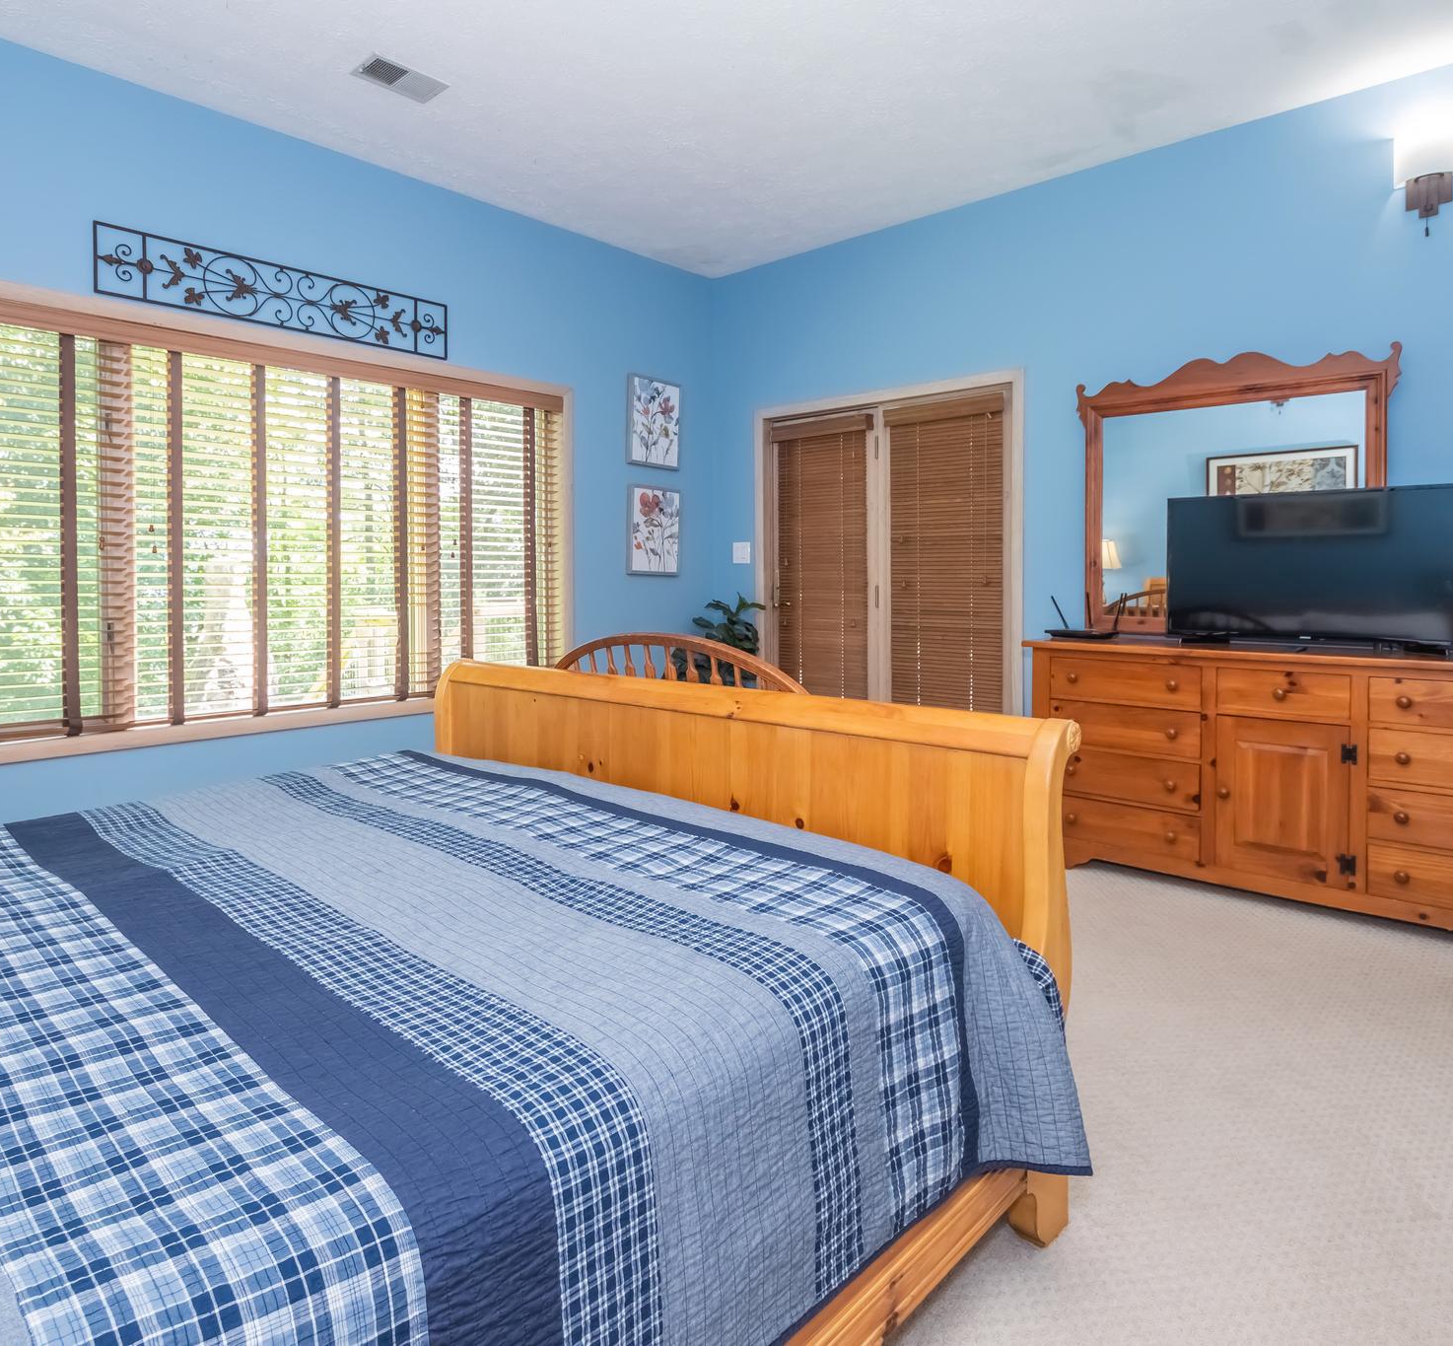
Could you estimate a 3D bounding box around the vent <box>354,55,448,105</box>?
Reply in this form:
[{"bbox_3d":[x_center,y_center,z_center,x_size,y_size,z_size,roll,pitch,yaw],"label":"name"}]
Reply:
[{"bbox_3d":[-1.225,-2.225,3.174,0.198,0.021,0.289,4,6,42],"label":"vent"}]

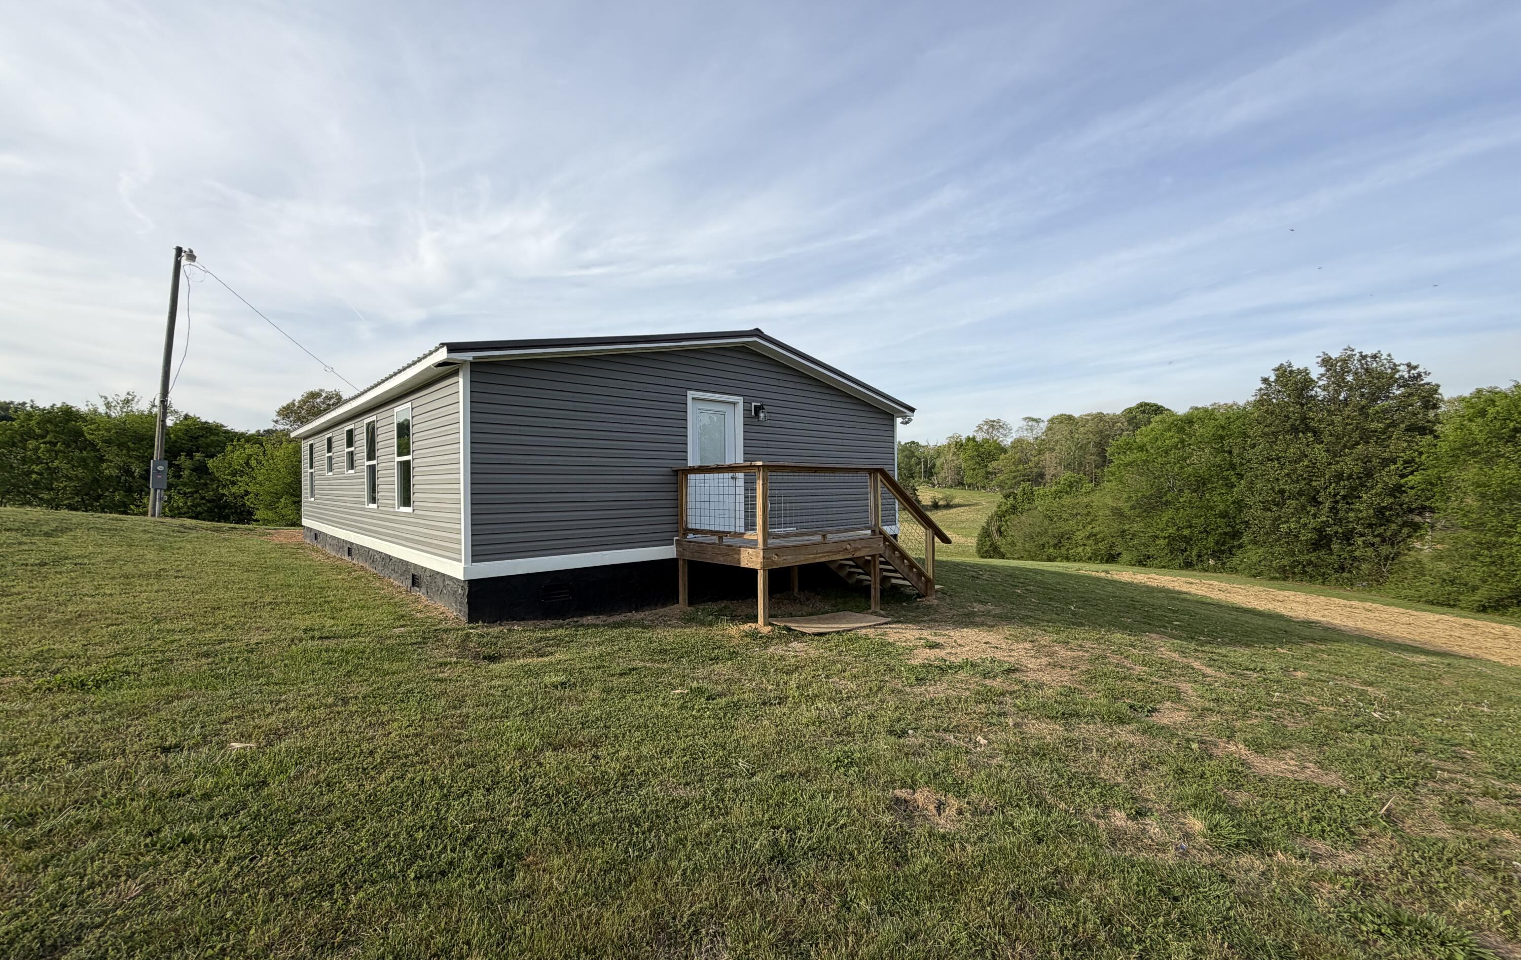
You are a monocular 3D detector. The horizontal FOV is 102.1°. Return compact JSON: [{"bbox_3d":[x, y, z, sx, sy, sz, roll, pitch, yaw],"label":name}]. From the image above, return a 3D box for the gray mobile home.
[{"bbox_3d":[-4.753,-0.142,14.473,8.750,4.080,14.970,0,-1,-43],"label":"gray mobile home"}]

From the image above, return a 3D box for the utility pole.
[{"bbox_3d":[-17.117,-2.890,17.896,0.450,7.940,0.400,1,-4,22],"label":"utility pole"}]

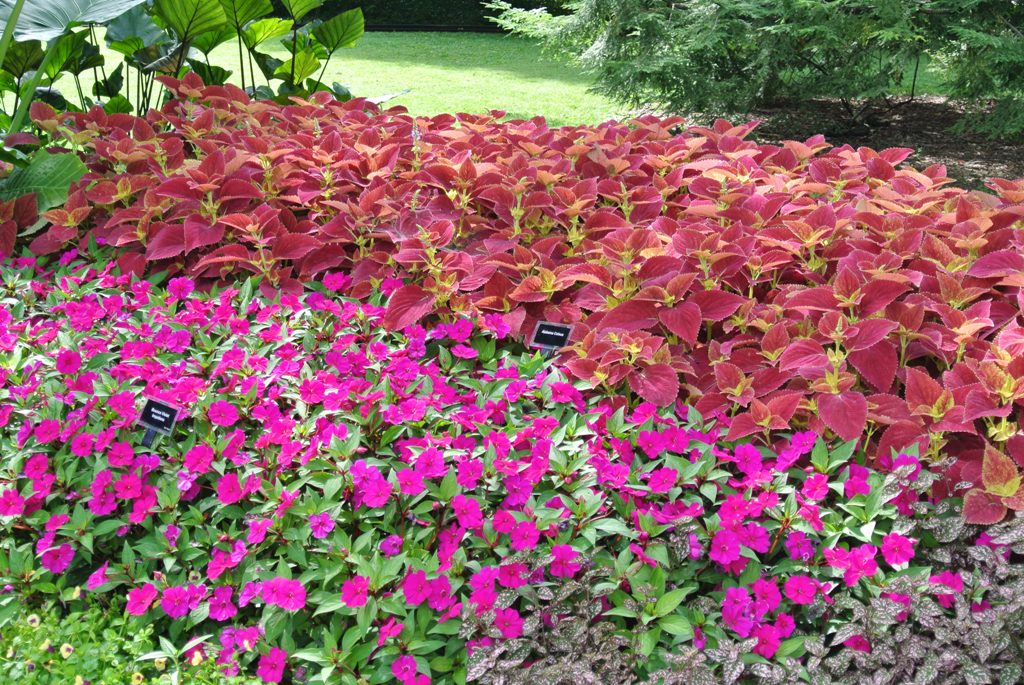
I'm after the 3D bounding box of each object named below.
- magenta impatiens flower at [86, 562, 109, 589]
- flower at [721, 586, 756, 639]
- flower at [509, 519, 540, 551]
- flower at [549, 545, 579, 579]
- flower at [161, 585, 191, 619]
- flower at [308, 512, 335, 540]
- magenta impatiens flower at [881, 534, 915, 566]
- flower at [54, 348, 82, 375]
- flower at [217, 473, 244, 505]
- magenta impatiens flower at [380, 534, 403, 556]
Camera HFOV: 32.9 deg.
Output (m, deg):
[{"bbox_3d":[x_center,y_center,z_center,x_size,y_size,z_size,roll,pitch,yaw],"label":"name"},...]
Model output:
[{"bbox_3d":[-0.756,0.427,3.170,0.055,0.058,0.022,17,-21,49],"label":"magenta impatiens flower"},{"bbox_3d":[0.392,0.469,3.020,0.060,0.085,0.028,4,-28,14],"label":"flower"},{"bbox_3d":[0.023,0.389,3.500,0.059,0.059,0.025,0,-16,0],"label":"flower"},{"bbox_3d":[0.089,0.372,2.950,0.056,0.058,0.020,2,-15,5],"label":"flower"},{"bbox_3d":[-0.605,0.466,3.120,0.056,0.060,0.020,2,-28,6],"label":"flower"},{"bbox_3d":[-0.340,0.328,3.100,0.049,0.050,0.018,-3,-14,-9],"label":"flower"},{"bbox_3d":[0.661,0.355,2.980,0.057,0.057,0.020,7,-13,21],"label":"magenta impatiens flower"},{"bbox_3d":[-1.047,0.045,4.100,0.065,0.060,0.025,-4,-8,-15],"label":"flower"},{"bbox_3d":[-0.594,0.307,3.650,0.053,0.066,0.026,0,-11,-1],"label":"flower"},{"bbox_3d":[-0.212,0.356,3.050,0.041,0.041,0.022,3,-12,10],"label":"magenta impatiens flower"}]

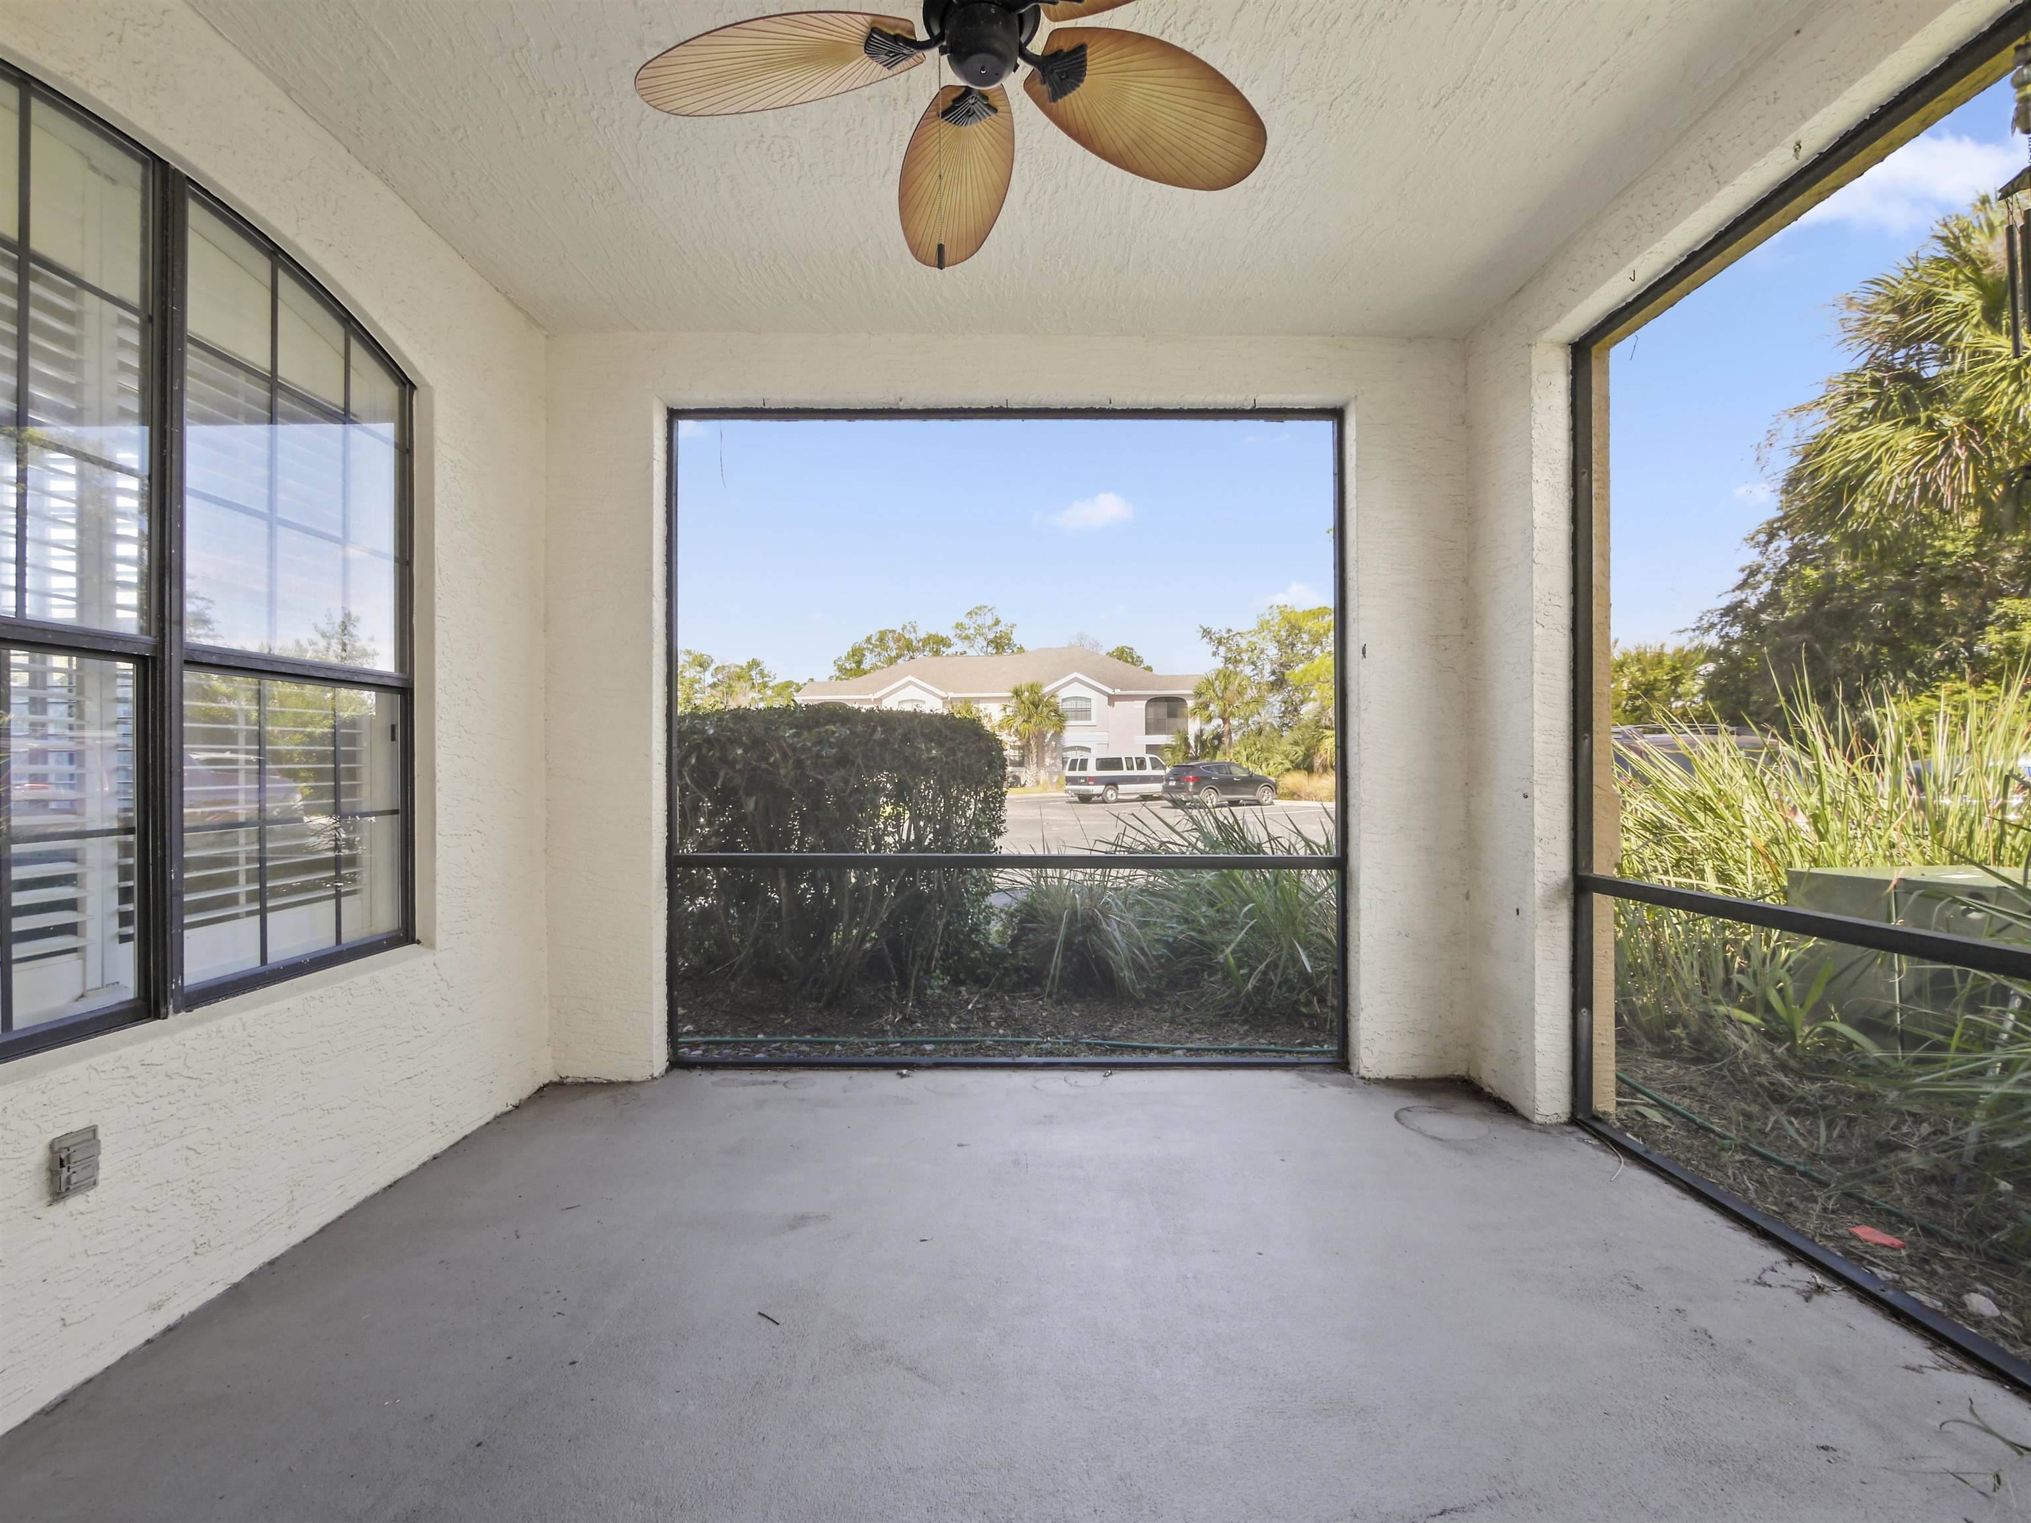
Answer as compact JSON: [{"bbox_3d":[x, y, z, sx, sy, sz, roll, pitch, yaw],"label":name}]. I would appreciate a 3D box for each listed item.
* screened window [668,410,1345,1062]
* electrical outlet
[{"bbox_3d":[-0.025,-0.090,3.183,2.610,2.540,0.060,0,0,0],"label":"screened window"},{"bbox_3d":[-1.745,0.747,1.523,0.025,0.112,0.068,0,0,0],"label":"electrical outlet"}]

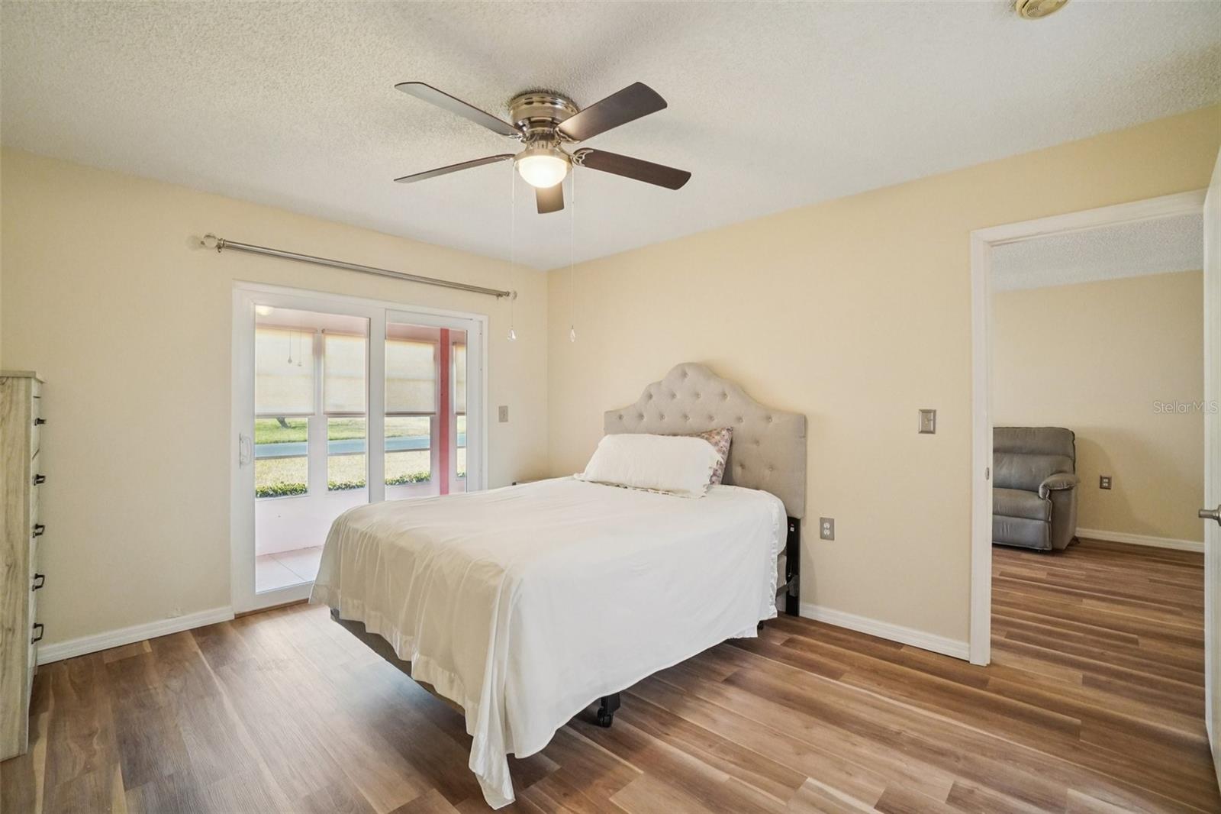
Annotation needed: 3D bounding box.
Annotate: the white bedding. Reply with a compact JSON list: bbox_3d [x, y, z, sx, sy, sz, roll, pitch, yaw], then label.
[{"bbox_3d":[-0.191,0.828,2.744,1.608,0.631,2.062,2,2,43],"label":"white bedding"}]

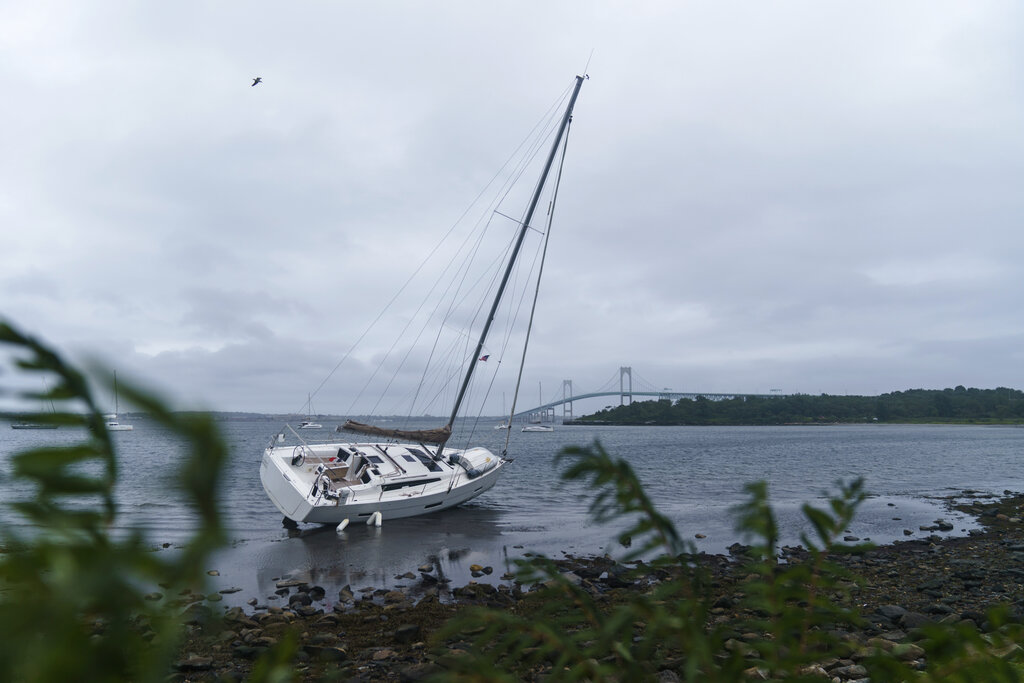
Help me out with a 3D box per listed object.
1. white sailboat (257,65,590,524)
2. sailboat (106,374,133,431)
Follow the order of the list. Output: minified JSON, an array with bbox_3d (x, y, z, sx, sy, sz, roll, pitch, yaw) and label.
[{"bbox_3d":[-1.186,-1.400,27.040,4.050,18.928,11.950,31,15,39],"label":"white sailboat"},{"bbox_3d":[-129.747,19.584,223.091,12.000,19.900,6.400,3,-7,-24],"label":"sailboat"}]

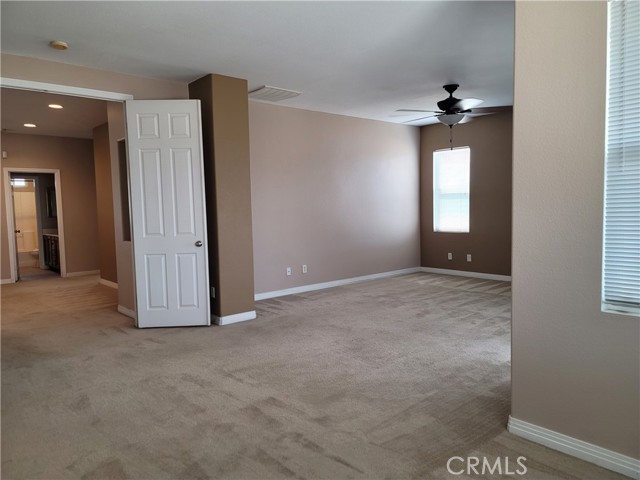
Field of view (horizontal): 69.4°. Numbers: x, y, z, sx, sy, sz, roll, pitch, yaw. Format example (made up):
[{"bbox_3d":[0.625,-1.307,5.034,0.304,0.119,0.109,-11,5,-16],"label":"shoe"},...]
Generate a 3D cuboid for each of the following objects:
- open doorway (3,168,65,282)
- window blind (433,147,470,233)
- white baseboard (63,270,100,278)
[{"bbox_3d":[-5.462,-0.286,8.895,0.925,2.118,0.140,-5,5,-40],"label":"open doorway"},{"bbox_3d":[2.380,-0.879,8.358,0.050,1.480,0.755,-5,5,-40],"label":"window blind"},{"bbox_3d":[-4.814,0.683,9.437,0.630,0.080,0.018,-5,5,-40],"label":"white baseboard"}]

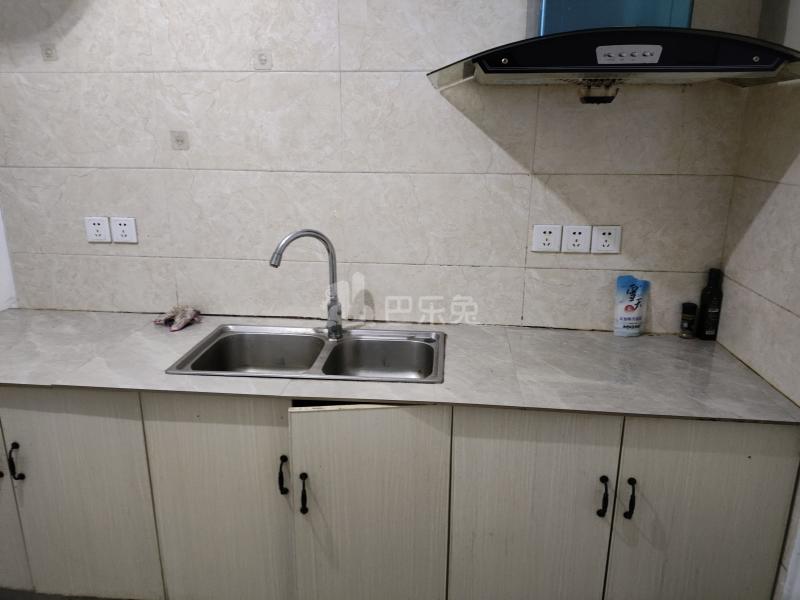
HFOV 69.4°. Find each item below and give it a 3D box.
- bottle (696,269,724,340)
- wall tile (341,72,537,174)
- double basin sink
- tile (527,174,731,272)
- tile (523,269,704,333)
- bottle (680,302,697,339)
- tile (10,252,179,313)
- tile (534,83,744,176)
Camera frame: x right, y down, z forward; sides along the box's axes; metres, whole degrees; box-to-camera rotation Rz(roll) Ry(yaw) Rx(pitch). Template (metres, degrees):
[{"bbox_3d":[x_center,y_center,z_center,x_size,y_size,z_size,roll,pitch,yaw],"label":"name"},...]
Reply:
[{"bbox_3d":[0.978,0.015,1.819,0.060,0.224,0.060,2,16,6],"label":"bottle"},{"bbox_3d":[0.116,-0.547,1.790,0.600,0.301,0.010,2,16,6],"label":"wall tile"},{"bbox_3d":[-0.243,0.239,1.753,0.750,0.190,0.406,2,16,6],"label":"double basin sink"},{"bbox_3d":[0.713,-0.238,1.815,0.603,0.298,0.010,2,16,6],"label":"tile"},{"bbox_3d":[0.711,0.003,1.885,0.603,0.206,0.010,2,16,6],"label":"tile"},{"bbox_3d":[0.927,0.069,1.848,0.045,0.104,0.045,2,16,6],"label":"bottle"},{"bbox_3d":[-1.086,-0.059,2.061,0.609,0.206,0.010,2,16,6],"label":"tile"},{"bbox_3d":[0.715,-0.526,1.731,0.603,0.301,0.010,2,16,6],"label":"tile"}]

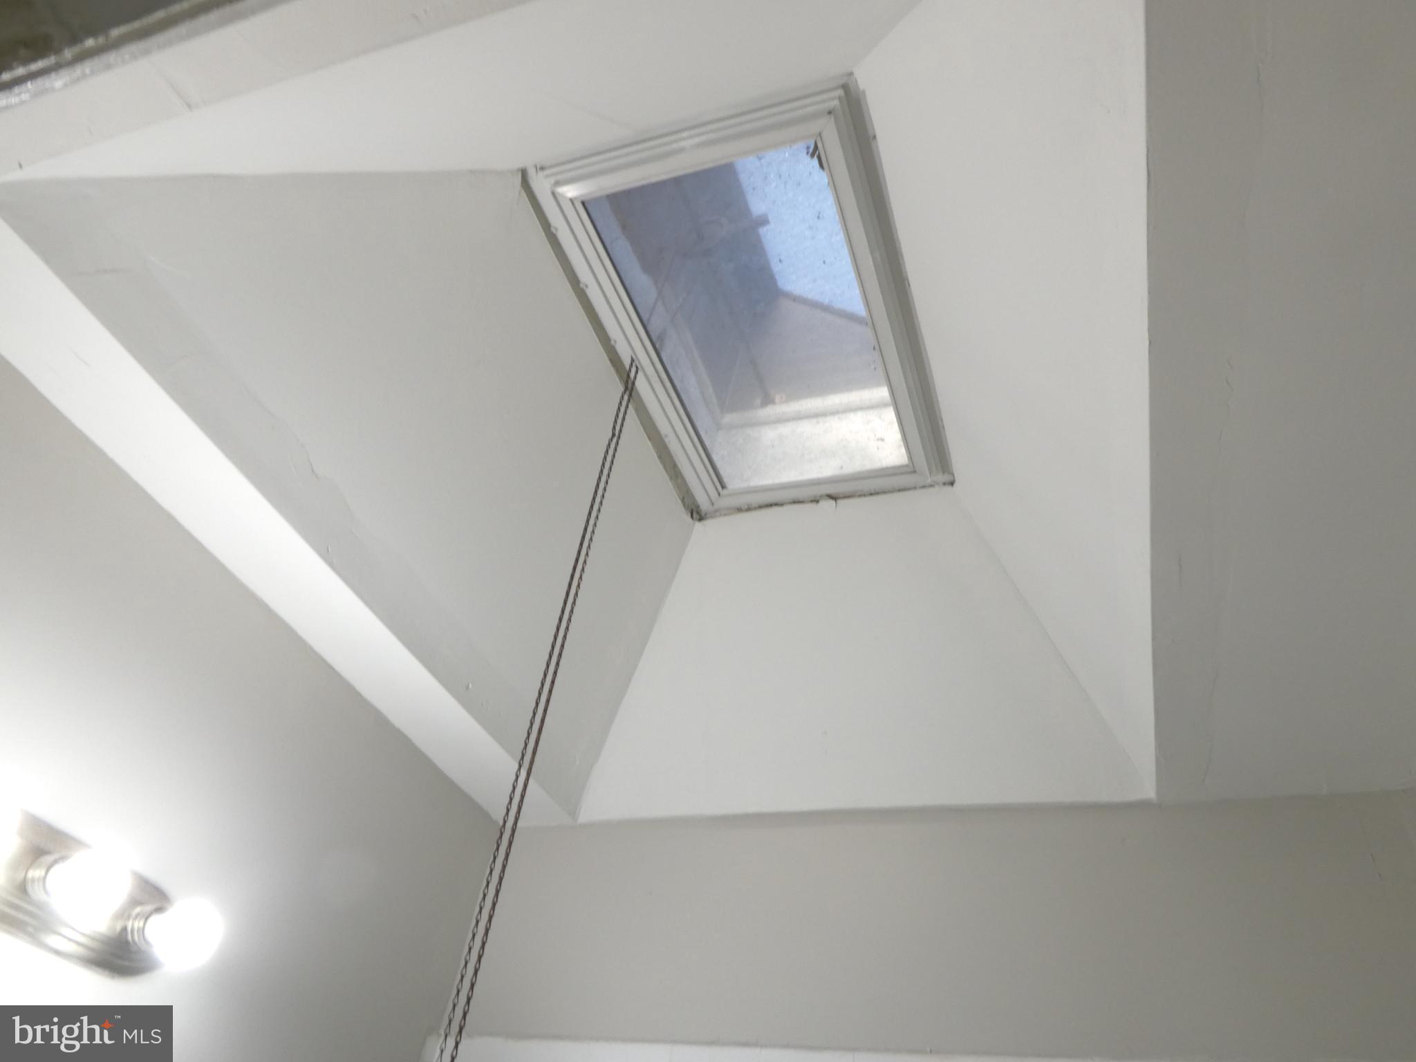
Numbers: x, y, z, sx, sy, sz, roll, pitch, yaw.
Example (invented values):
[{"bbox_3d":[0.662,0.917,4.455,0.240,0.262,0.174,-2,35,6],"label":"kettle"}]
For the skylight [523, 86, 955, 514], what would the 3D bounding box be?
[{"bbox_3d":[0.102,-0.345,1.794,0.533,0.070,0.860,-7,-42,19],"label":"skylight"}]

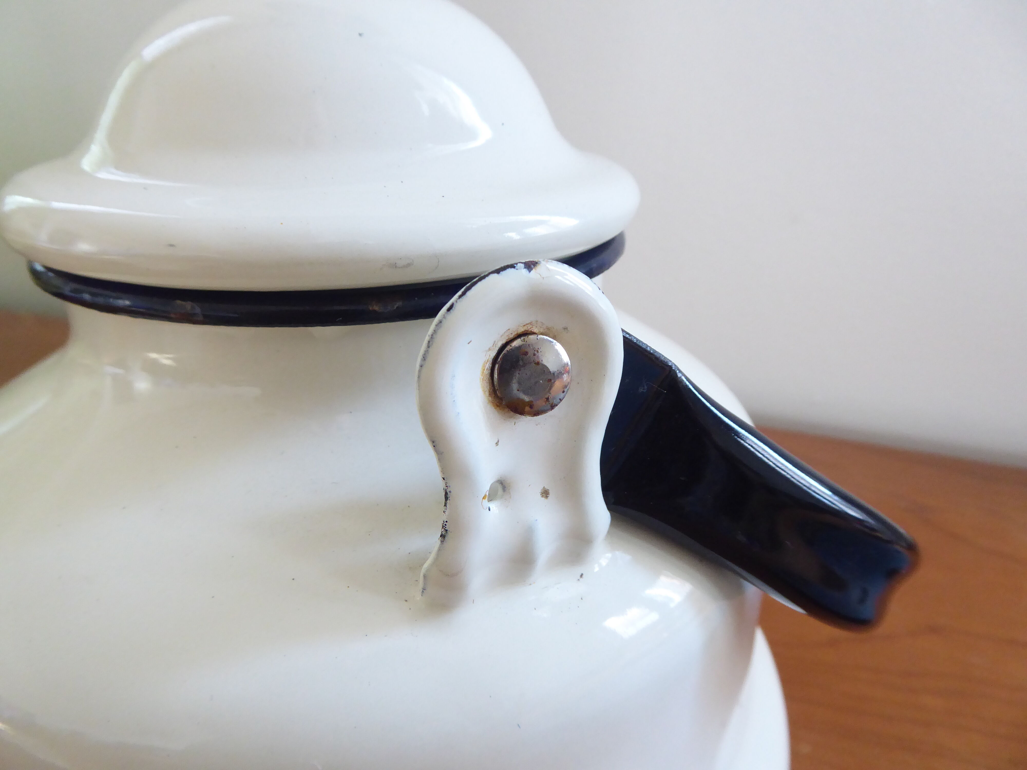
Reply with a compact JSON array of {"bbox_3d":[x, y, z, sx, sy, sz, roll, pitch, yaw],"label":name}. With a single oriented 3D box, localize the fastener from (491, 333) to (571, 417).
[{"bbox_3d":[0.002,-0.001,0.092,0.010,0.010,0.003,-11,16,-24],"label":"fastener"}]

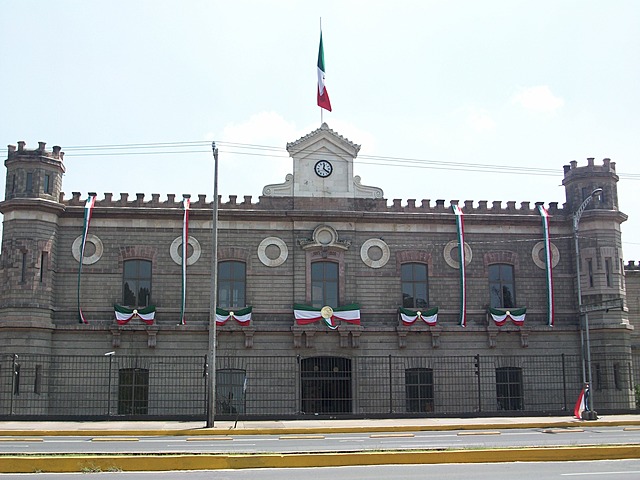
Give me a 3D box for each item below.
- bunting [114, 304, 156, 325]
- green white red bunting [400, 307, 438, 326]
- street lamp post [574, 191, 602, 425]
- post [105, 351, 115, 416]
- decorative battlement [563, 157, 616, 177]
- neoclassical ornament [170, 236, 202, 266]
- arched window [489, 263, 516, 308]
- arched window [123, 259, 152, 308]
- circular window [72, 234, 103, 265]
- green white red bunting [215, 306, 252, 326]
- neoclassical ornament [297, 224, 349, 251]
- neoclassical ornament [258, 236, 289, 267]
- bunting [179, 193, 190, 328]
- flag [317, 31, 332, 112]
[{"bbox_3d":[-9.528,3.873,40.122,2.095,1.056,0.250,1,-11,-7],"label":"bunting"},{"bbox_3d":[5.318,4.143,41.814,2.112,1.046,0.250,1,-11,-7],"label":"green white red bunting"},{"bbox_3d":[12.230,2.943,35.179,0.700,10.239,2.700,1,-11,-7],"label":"street lamp post"},{"bbox_3d":[-10.156,6.924,37.403,0.471,3.079,0.400,1,-11,-7],"label":"post"},{"bbox_3d":[15.756,-3.883,45.219,3.054,0.875,3.054,1,-11,-7],"label":"decorative battlement"},{"bbox_3d":[-7.305,0.631,42.528,1.660,1.630,0.200,1,-10,-7],"label":"neoclassical ornament"},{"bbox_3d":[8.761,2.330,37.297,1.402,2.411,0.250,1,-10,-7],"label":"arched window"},{"bbox_3d":[-10.378,2.577,44.096,1.577,2.994,0.350,1,-11,-7],"label":"arched window"},{"bbox_3d":[-12.349,0.522,41.350,1.630,1.630,0.200,1,-11,-7],"label":"circular window"},{"bbox_3d":[-4.594,4.005,40.676,2.102,1.018,0.250,1,-11,-7],"label":"green white red bunting"},{"bbox_3d":[0.224,-0.082,42.435,2.848,1.357,0.450,1,-11,-7],"label":"neoclassical ornament"},{"bbox_3d":[-2.559,0.647,42.552,1.630,1.630,0.200,1,-11,-7],"label":"neoclassical ornament"},{"bbox_3d":[-7.623,1.120,43.847,0.420,7.276,0.300,1,-10,-7],"label":"bunting"},{"bbox_3d":[0.303,-10.894,49.999,0.960,5.552,0.700,1,-11,-7],"label":"flag"}]

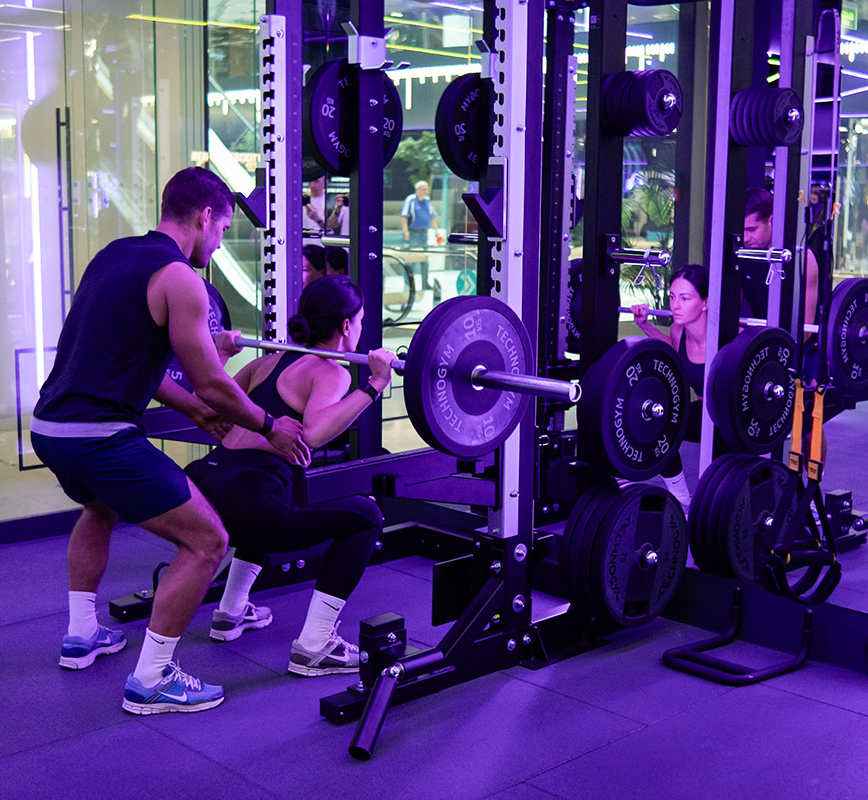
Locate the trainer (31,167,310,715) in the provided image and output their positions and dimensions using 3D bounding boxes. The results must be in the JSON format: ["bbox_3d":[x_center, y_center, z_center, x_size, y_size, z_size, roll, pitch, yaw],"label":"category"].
[{"bbox_3d":[-0.796,0.083,3.393,0.800,1.500,0.640,-7,11,-43],"label":"trainer"}]

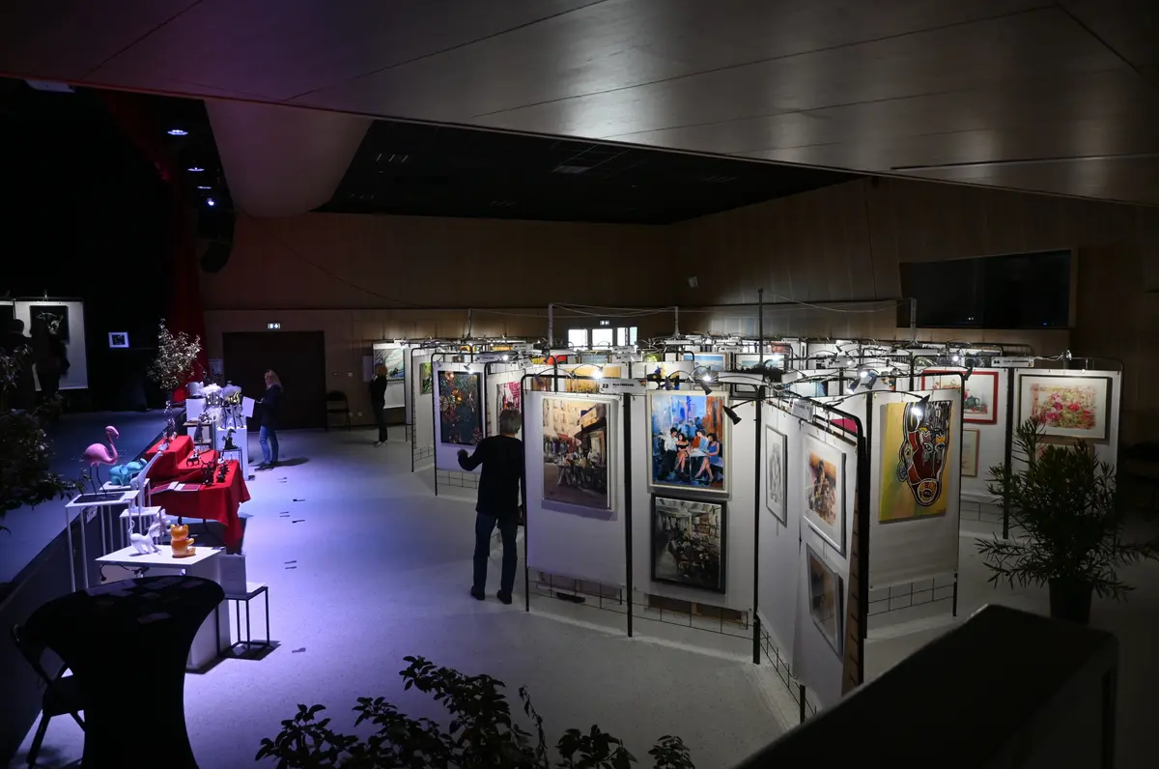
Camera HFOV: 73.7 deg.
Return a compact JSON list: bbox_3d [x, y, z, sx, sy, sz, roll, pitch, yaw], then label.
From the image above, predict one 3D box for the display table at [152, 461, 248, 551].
[{"bbox_3d":[-4.249,1.389,8.671,0.800,0.760,1.760,-2,5,-21],"label":"display table"}]

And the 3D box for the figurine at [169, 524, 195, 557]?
[{"bbox_3d":[-2.894,1.136,5.628,0.140,0.230,0.170,2,5,28],"label":"figurine"}]

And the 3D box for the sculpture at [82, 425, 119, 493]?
[{"bbox_3d":[-3.819,0.609,6.157,0.275,0.553,0.120,-3,5,-25],"label":"sculpture"}]

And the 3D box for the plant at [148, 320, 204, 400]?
[{"bbox_3d":[-7.228,-0.383,13.738,0.960,1.565,0.820,-3,5,-28],"label":"plant"}]

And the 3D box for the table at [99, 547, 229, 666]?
[{"bbox_3d":[-3.080,1.625,5.731,0.785,0.757,0.420,0,5,9],"label":"table"}]

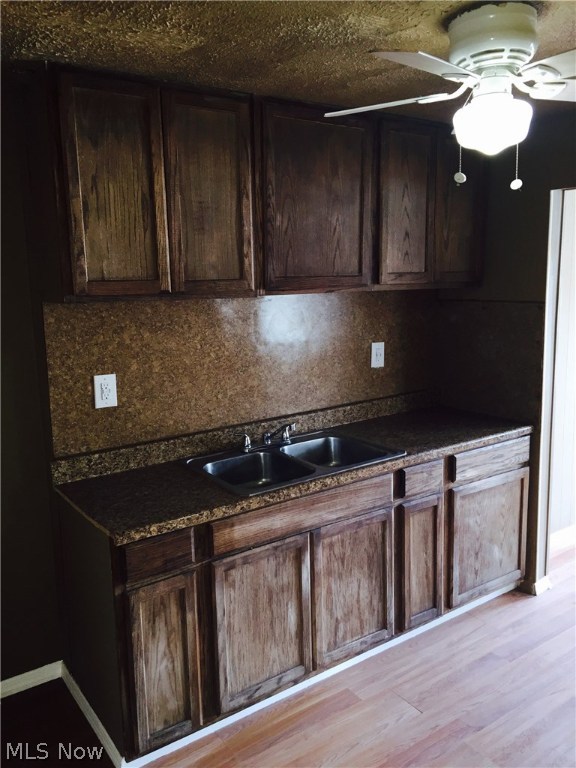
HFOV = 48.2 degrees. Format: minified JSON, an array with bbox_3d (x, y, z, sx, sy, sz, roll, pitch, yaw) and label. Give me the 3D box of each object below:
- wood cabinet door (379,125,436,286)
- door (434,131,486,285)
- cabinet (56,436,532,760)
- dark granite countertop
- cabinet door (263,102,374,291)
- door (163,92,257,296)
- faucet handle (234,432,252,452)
[{"bbox_3d":[0.550,-0.813,2.977,0.364,0.712,0.025,-8,12,-35],"label":"wood cabinet door"},{"bbox_3d":[0.850,-0.855,3.189,0.370,0.712,0.025,-8,12,-35],"label":"door"},{"bbox_3d":[0.159,0.712,2.877,2.143,0.763,0.632,-8,12,-35],"label":"cabinet"},{"bbox_3d":[0.158,0.314,2.804,2.144,0.046,0.637,-8,12,-35],"label":"dark granite countertop"},{"bbox_3d":[0.139,-0.756,2.687,0.586,0.712,0.025,-8,12,-35],"label":"cabinet door"},{"bbox_3d":[-0.280,-0.697,2.391,0.371,0.712,0.025,-8,12,-35],"label":"door"},{"bbox_3d":[-0.211,0.273,2.997,0.064,0.074,0.037,-8,12,-33],"label":"faucet handle"}]

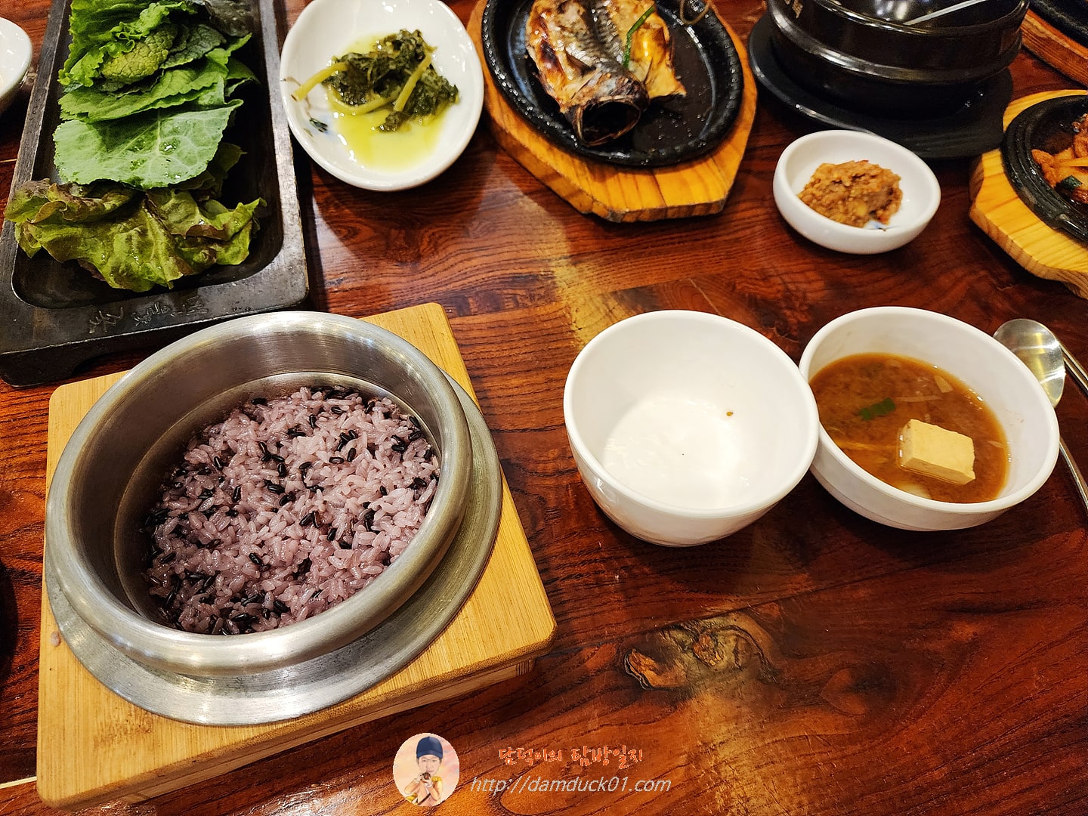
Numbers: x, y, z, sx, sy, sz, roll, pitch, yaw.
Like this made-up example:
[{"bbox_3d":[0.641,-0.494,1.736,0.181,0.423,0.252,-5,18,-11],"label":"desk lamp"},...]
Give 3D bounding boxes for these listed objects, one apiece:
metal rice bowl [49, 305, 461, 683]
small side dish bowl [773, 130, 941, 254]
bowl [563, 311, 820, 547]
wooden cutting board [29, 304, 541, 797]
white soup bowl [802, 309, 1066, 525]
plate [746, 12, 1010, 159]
[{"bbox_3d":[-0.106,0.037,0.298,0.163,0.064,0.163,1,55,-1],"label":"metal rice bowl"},{"bbox_3d":[0.199,-0.136,0.468,0.104,0.028,0.104,1,55,-1],"label":"small side dish bowl"},{"bbox_3d":[0.064,0.014,0.341,0.112,0.058,0.112,1,55,-1],"label":"bowl"},{"bbox_3d":[-0.108,0.051,0.317,0.179,0.047,0.177,-15,57,-12],"label":"wooden cutting board"},{"bbox_3d":[0.181,0.007,0.359,0.118,0.042,0.118,1,55,-1],"label":"white soup bowl"},{"bbox_3d":[0.261,-0.263,0.564,0.197,0.020,0.232,-11,56,-9],"label":"plate"}]

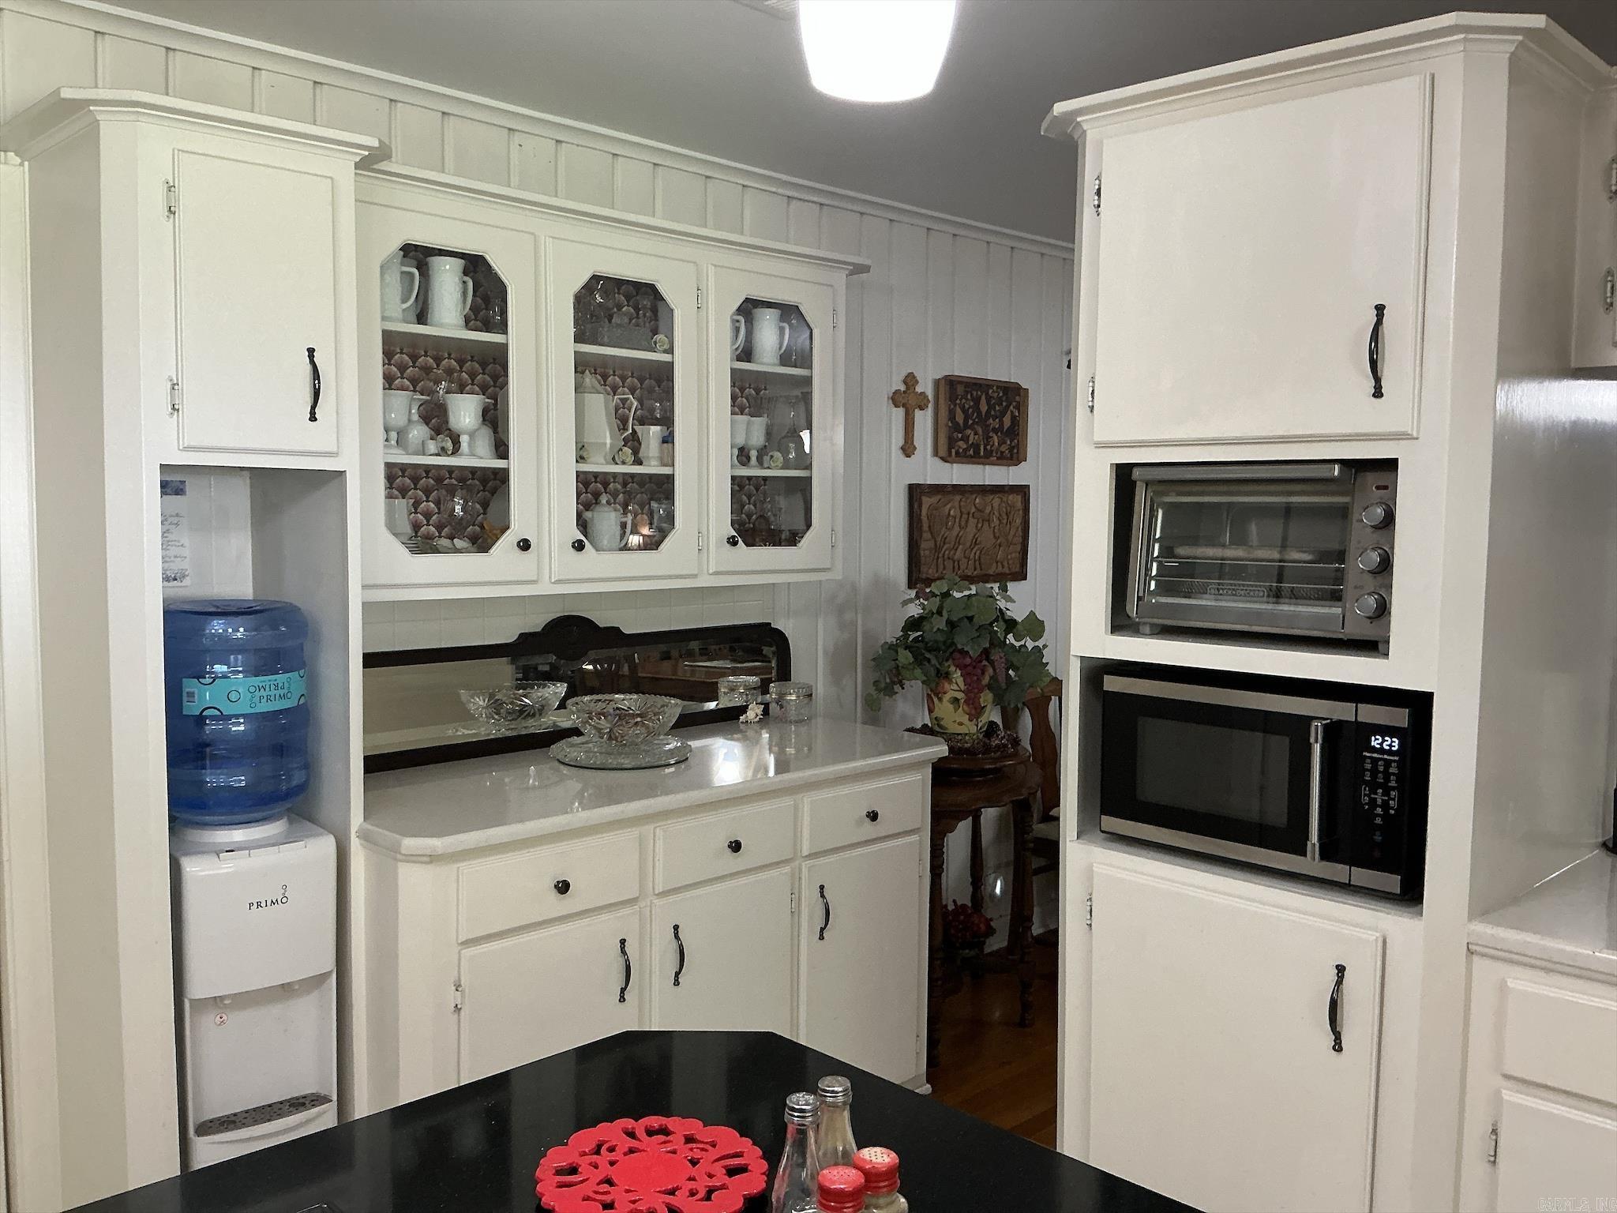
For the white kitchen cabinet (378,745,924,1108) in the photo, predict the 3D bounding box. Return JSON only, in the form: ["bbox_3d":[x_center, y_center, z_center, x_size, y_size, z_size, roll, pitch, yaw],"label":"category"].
[{"bbox_3d":[-0.422,0.843,3.143,1.485,0.886,0.625,-4,6,-44],"label":"white kitchen cabinet"}]

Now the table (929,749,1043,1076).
[{"bbox_3d":[0.433,0.839,3.881,0.500,0.800,0.500,1,4,0],"label":"table"}]

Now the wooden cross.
[{"bbox_3d":[0.325,-0.607,4.151,0.180,0.270,0.020,-4,6,-44],"label":"wooden cross"}]

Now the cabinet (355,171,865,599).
[{"bbox_3d":[-0.489,-0.471,3.158,1.490,0.849,0.345,-4,6,-44],"label":"cabinet"}]

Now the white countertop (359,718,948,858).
[{"bbox_3d":[-0.380,0.390,3.126,1.573,0.036,0.650,-4,6,-44],"label":"white countertop"}]

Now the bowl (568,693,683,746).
[{"bbox_3d":[-0.445,0.282,3.175,0.275,0.104,0.275,1,4,0],"label":"bowl"}]

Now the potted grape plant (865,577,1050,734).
[{"bbox_3d":[0.440,0.147,3.860,0.530,0.460,0.470,-4,6,-44],"label":"potted grape plant"}]

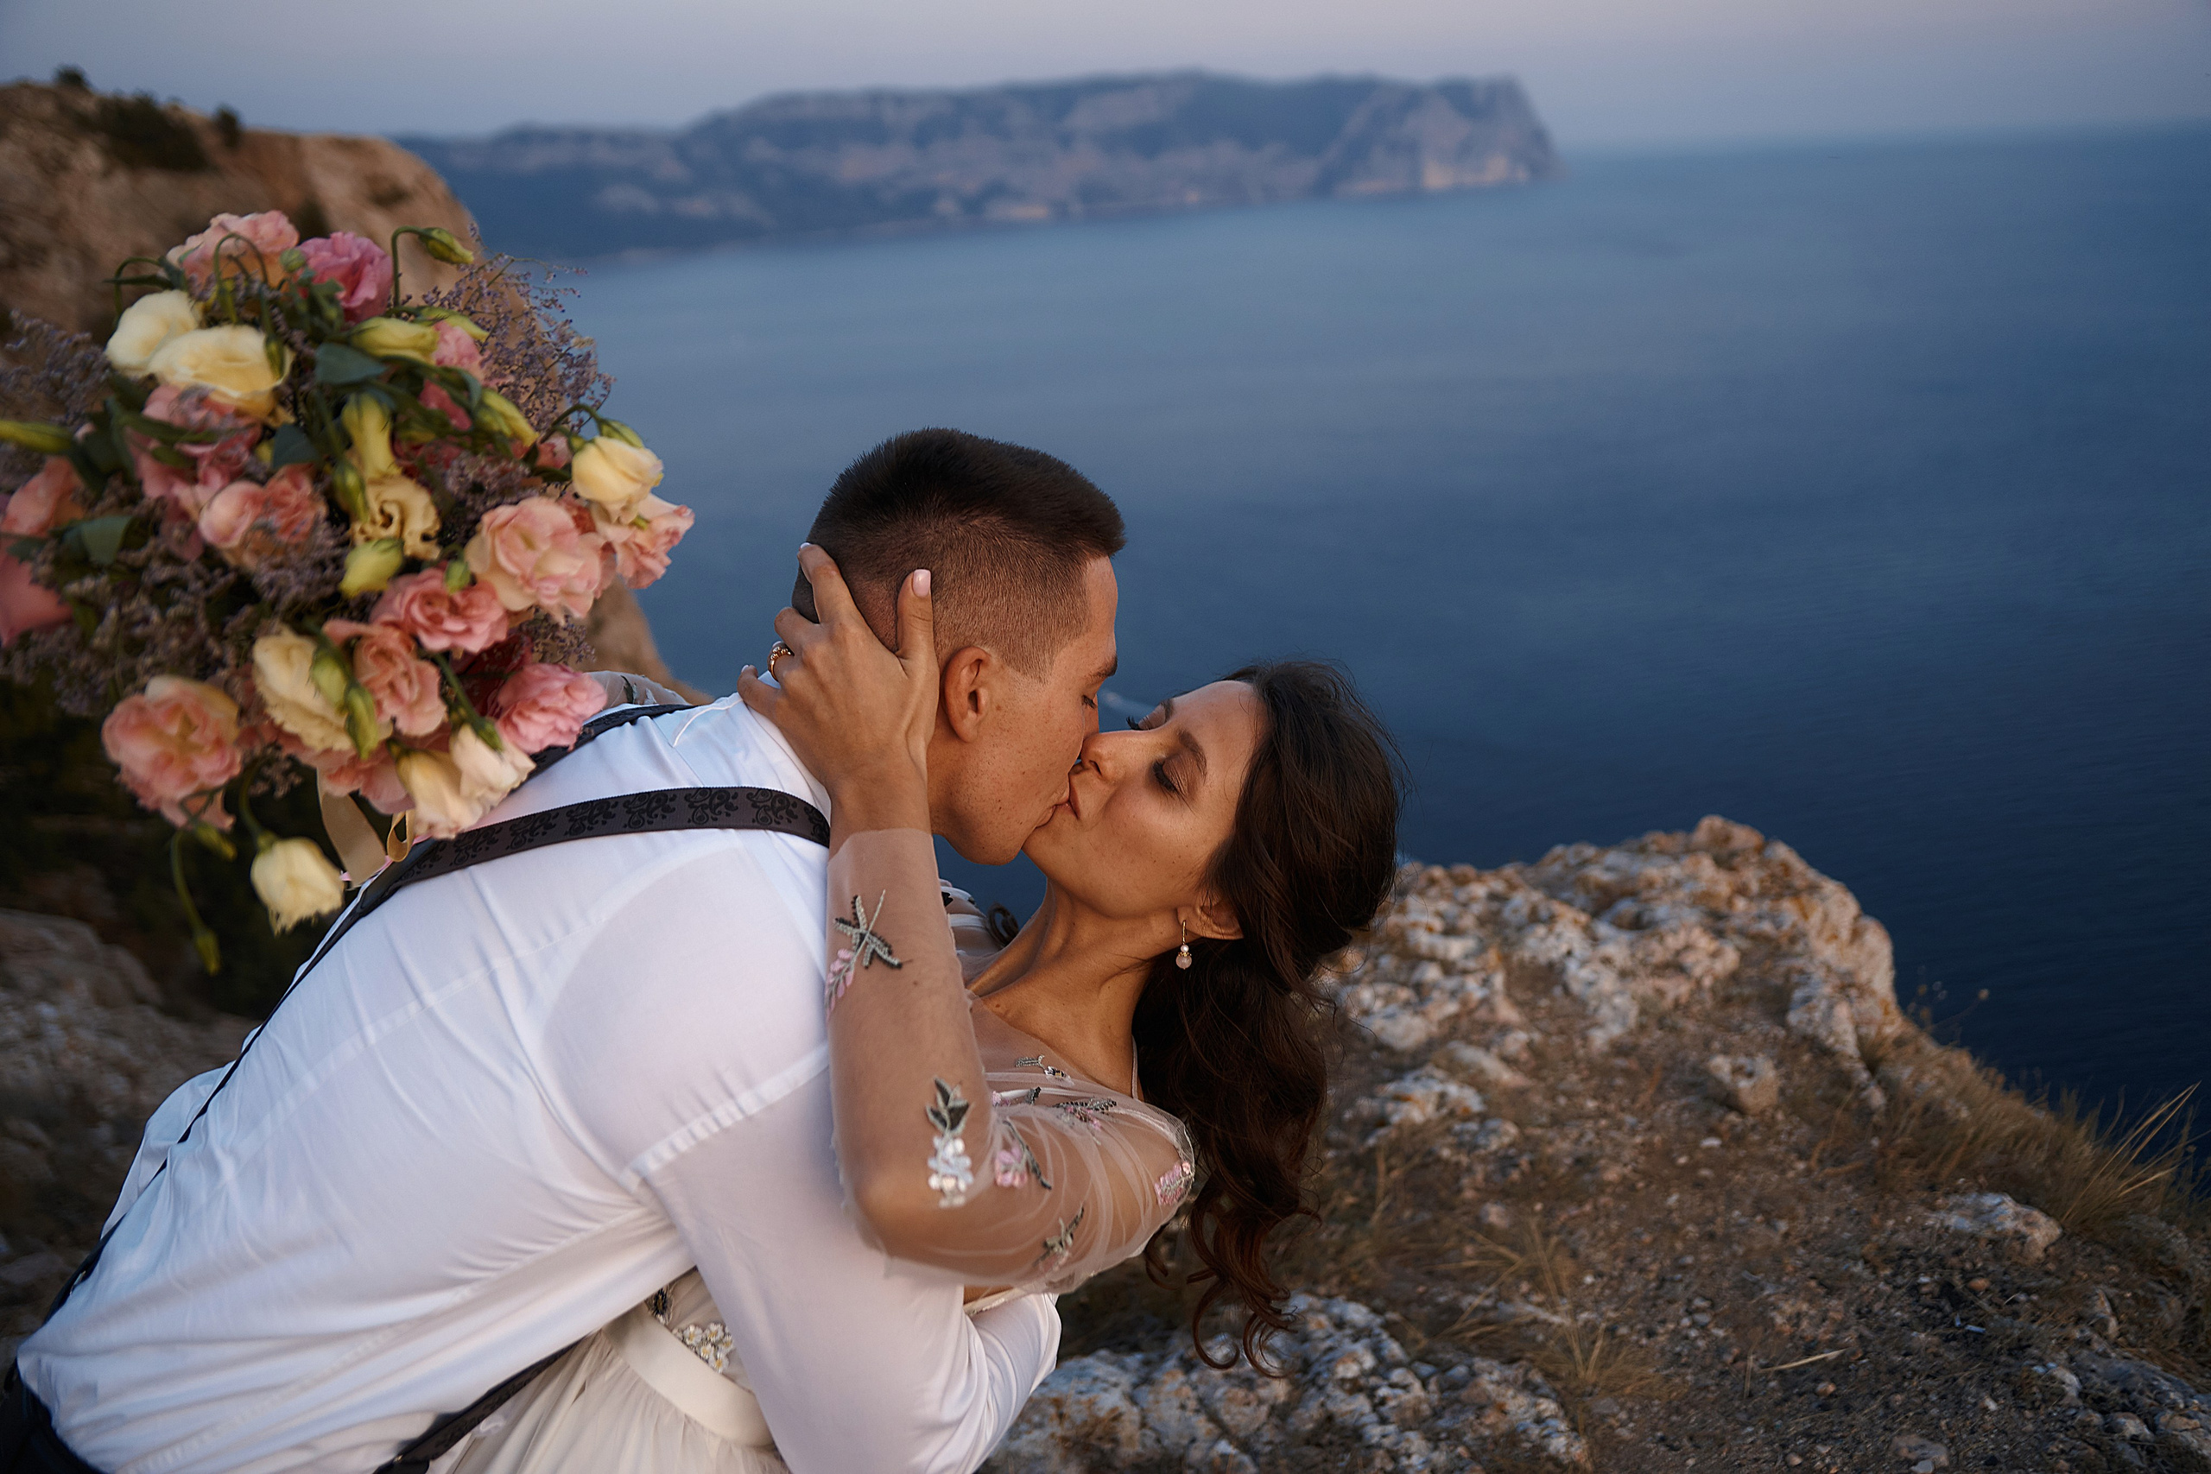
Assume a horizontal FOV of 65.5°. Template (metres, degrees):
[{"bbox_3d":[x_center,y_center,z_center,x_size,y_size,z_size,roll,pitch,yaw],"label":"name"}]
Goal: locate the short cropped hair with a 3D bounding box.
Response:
[{"bbox_3d":[-0.097,-0.117,1.130,0.190,0.160,0.160,22,0,-22],"label":"short cropped hair"}]

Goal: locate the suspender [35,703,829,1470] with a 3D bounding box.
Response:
[{"bbox_3d":[-0.377,0.208,1.043,0.530,0.270,0.260,-47,30,-24],"label":"suspender"}]

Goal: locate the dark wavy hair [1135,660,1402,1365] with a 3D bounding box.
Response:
[{"bbox_3d":[0.116,0.193,1.210,0.180,0.490,0.180,-13,21,-29],"label":"dark wavy hair"}]

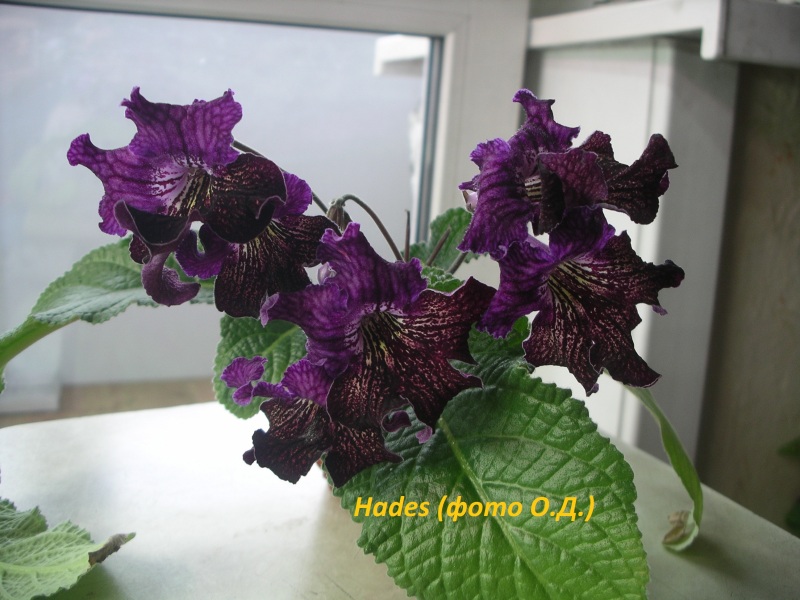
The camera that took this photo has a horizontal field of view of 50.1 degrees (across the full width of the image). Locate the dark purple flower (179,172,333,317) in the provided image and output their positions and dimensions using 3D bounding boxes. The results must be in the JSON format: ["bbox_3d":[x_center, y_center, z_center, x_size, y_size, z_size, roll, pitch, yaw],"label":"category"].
[{"bbox_3d":[-0.068,-0.027,0.405,0.073,0.068,0.052,5,12,-1],"label":"dark purple flower"}]

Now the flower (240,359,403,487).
[{"bbox_3d":[-0.037,0.056,0.395,0.075,0.060,0.052,6,15,7],"label":"flower"}]

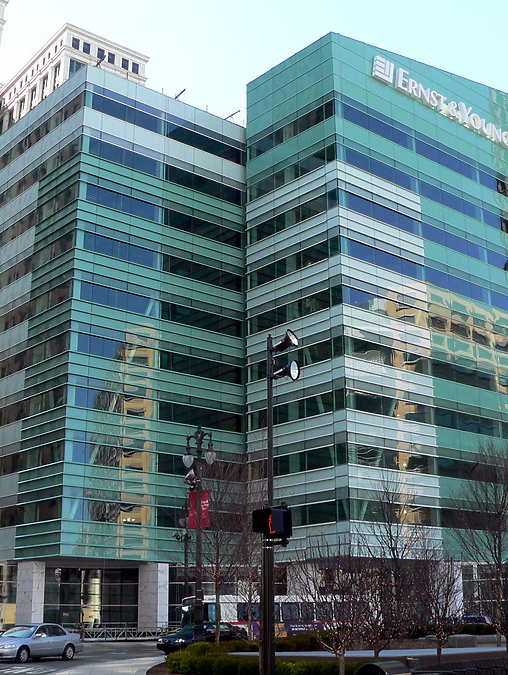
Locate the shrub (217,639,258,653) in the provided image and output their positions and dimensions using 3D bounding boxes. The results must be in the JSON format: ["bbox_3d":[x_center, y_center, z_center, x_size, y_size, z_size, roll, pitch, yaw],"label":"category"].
[{"bbox_3d":[-0.678,12.655,38.476,1.850,0.538,1.100,0,-17,0],"label":"shrub"}]

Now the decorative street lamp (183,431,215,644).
[{"bbox_3d":[-2.468,8.749,41.691,1.600,9.816,0.620,-12,-21,34],"label":"decorative street lamp"}]

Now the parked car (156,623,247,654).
[{"bbox_3d":[-2.630,15.050,46.878,1.870,1.520,4.800,-12,-21,34],"label":"parked car"}]

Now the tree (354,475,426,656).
[{"bbox_3d":[5.417,9.064,37.613,2.800,7.112,2.800,-3,-17,8],"label":"tree"}]

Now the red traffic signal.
[{"bbox_3d":[0.283,2.841,14.299,0.550,0.520,0.420,10,-20,-31],"label":"red traffic signal"}]

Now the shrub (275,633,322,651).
[{"bbox_3d":[1.583,10.812,33.288,1.750,0.660,1.100,1,-17,-5],"label":"shrub"}]

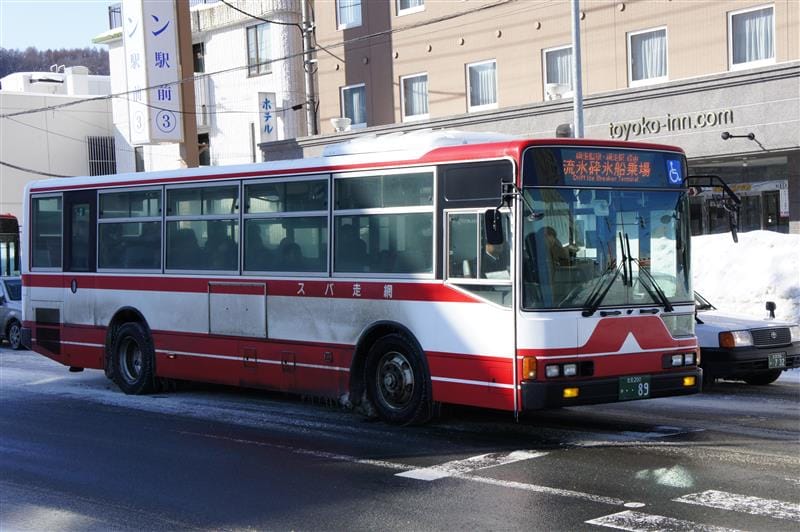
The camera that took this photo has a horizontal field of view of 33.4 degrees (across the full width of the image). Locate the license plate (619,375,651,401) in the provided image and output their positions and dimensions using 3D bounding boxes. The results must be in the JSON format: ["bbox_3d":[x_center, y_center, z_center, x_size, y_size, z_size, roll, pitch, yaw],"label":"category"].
[{"bbox_3d":[2.048,1.057,11.574,0.440,0.220,0.030,0,1,-42],"label":"license plate"}]

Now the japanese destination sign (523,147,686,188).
[{"bbox_3d":[1.901,-0.842,11.666,2.060,0.350,0.160,0,-2,-42],"label":"japanese destination sign"}]

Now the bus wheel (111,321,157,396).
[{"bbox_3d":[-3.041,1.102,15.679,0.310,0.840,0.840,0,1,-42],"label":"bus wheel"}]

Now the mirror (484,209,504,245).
[{"bbox_3d":[0.775,-0.325,10.918,0.190,0.290,0.090,0,1,-42],"label":"mirror"}]

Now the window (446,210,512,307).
[{"bbox_3d":[0.677,-0.074,11.355,0.050,0.840,0.800,0,1,-42],"label":"window"}]

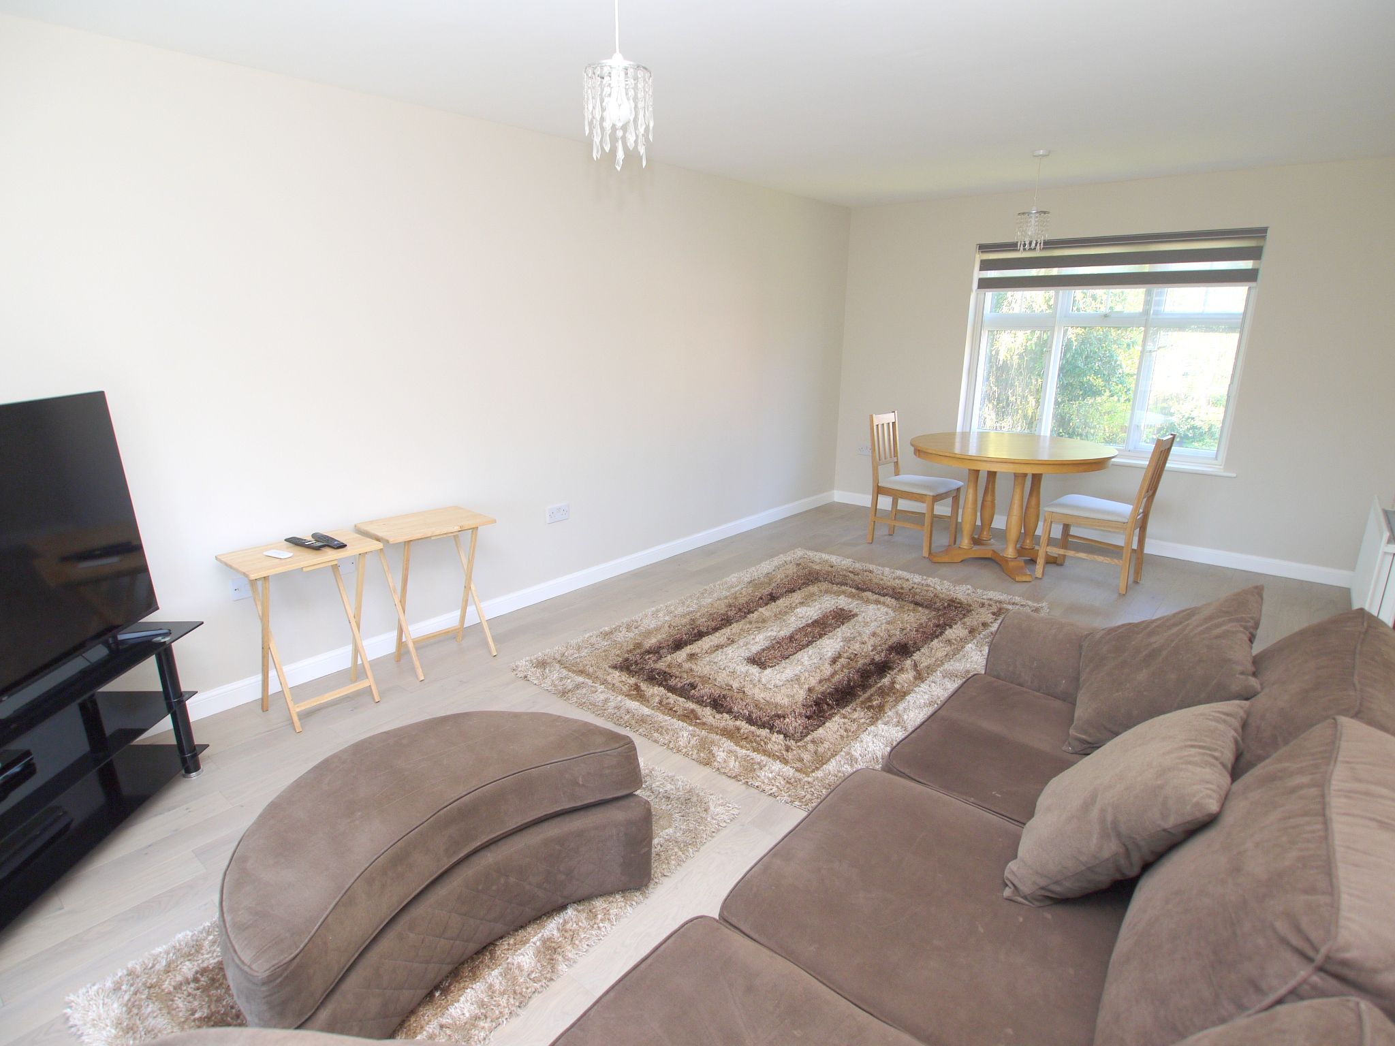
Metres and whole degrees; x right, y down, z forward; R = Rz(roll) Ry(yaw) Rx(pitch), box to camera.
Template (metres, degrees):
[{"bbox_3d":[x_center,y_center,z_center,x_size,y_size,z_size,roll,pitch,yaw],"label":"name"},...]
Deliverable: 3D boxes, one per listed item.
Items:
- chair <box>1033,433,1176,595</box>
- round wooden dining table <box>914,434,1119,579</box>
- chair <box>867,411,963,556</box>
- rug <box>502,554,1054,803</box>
[{"bbox_3d":[2.413,-0.089,4.303,0.555,0.910,0.425,13,20,39],"label":"chair"},{"bbox_3d":[1.964,-0.115,4.651,1.190,0.774,1.190,0,15,0],"label":"round wooden dining table"},{"bbox_3d":[1.497,-0.287,5.016,0.545,0.910,0.425,13,20,39],"label":"chair"},{"bbox_3d":[0.539,0.547,3.633,1.565,0.040,2.310,13,20,39],"label":"rug"}]

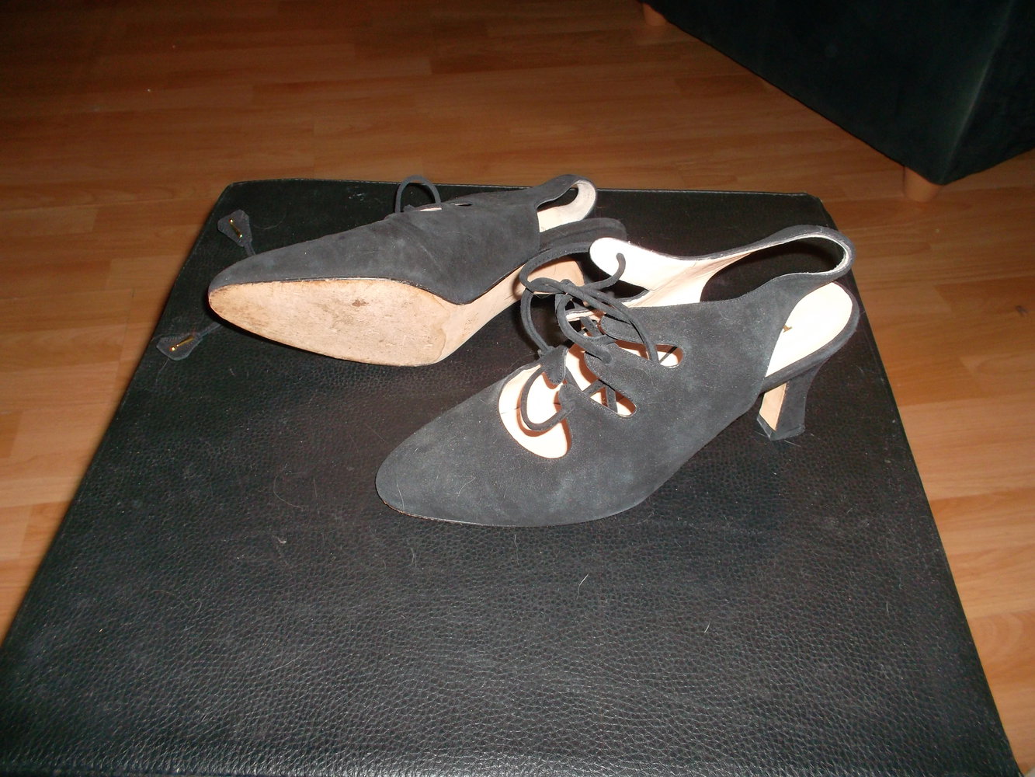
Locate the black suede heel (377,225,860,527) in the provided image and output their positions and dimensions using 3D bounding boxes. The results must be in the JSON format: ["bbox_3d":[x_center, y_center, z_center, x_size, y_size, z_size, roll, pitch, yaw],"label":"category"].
[{"bbox_3d":[0.049,-0.004,0.407,0.243,0.135,0.078,-9,51,-9],"label":"black suede heel"}]

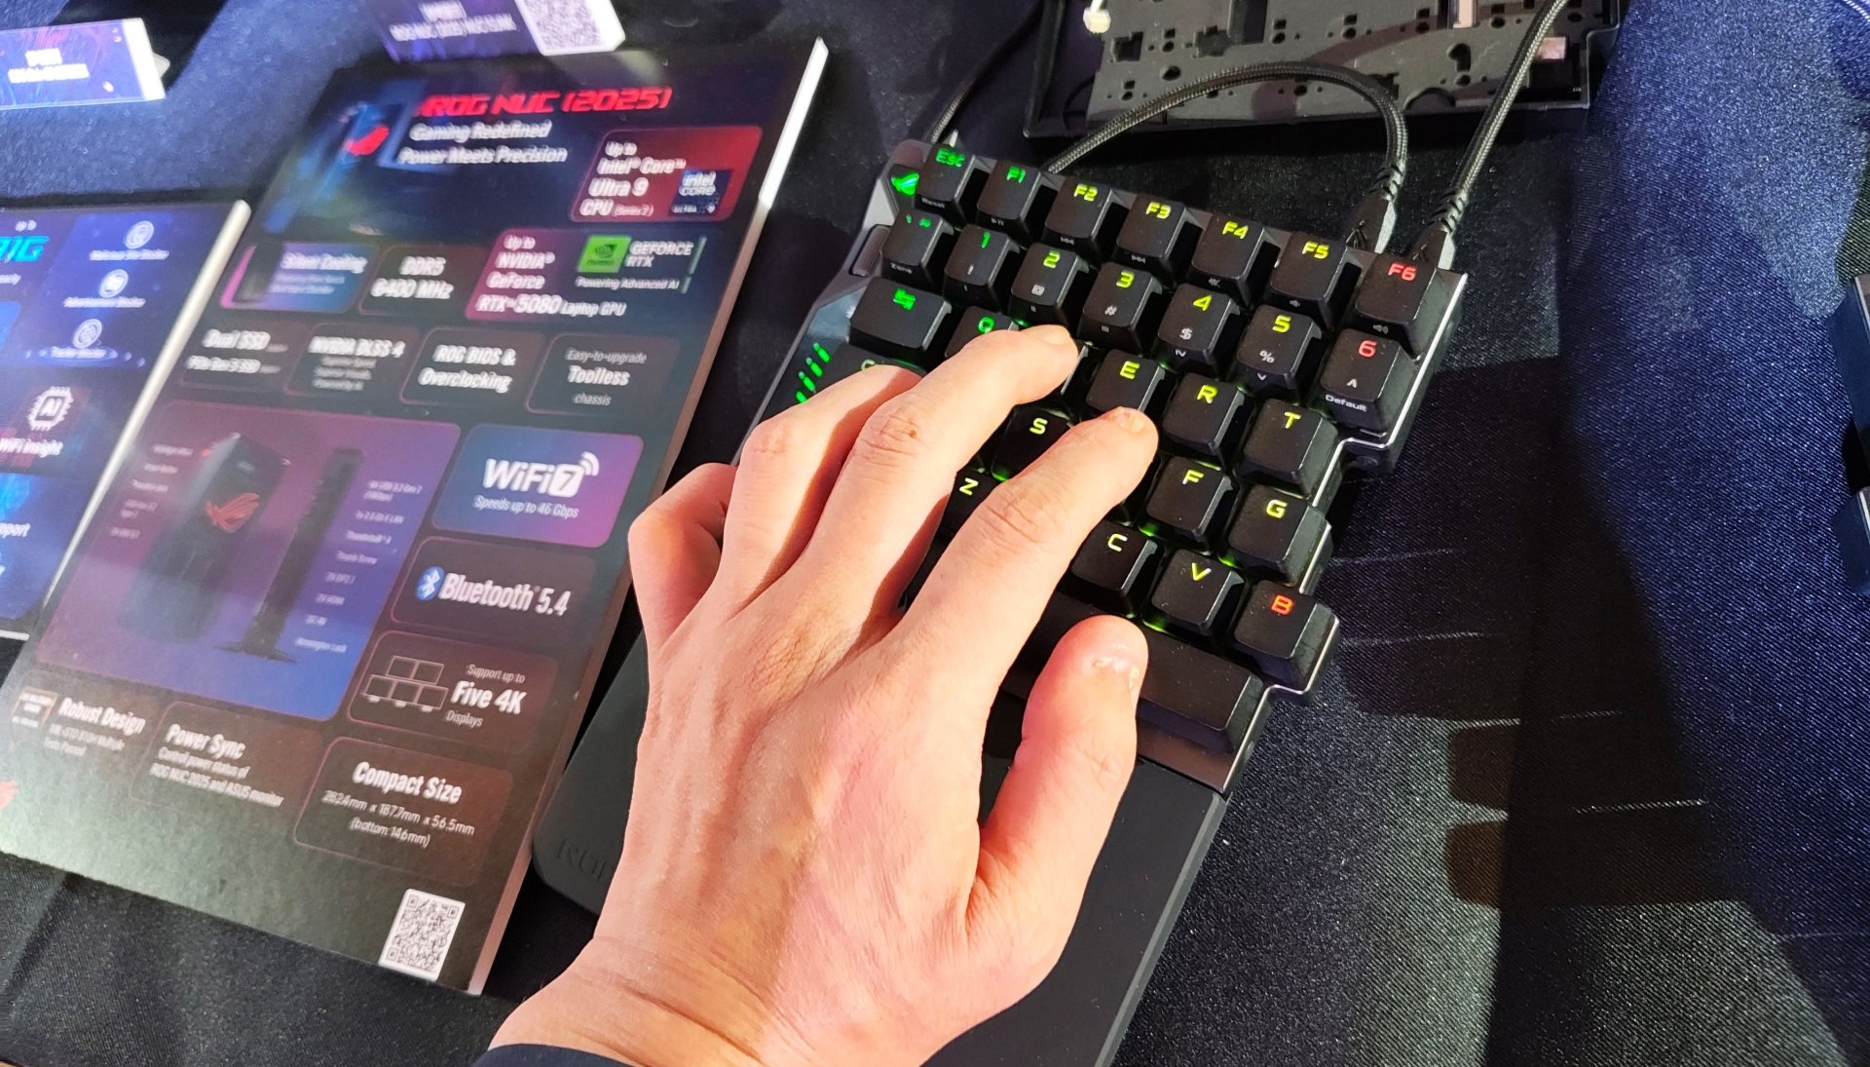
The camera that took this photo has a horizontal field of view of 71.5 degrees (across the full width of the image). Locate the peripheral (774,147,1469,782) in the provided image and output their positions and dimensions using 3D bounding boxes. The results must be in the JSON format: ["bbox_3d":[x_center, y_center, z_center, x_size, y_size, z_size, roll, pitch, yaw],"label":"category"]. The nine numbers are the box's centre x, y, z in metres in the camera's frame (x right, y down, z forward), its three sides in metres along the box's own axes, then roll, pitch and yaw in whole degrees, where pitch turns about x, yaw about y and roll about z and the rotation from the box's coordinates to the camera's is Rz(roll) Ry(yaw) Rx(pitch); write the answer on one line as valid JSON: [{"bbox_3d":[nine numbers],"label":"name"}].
[{"bbox_3d":[0.028,-0.025,0.314,0.157,0.032,0.128,22,82,25],"label":"peripheral"}]

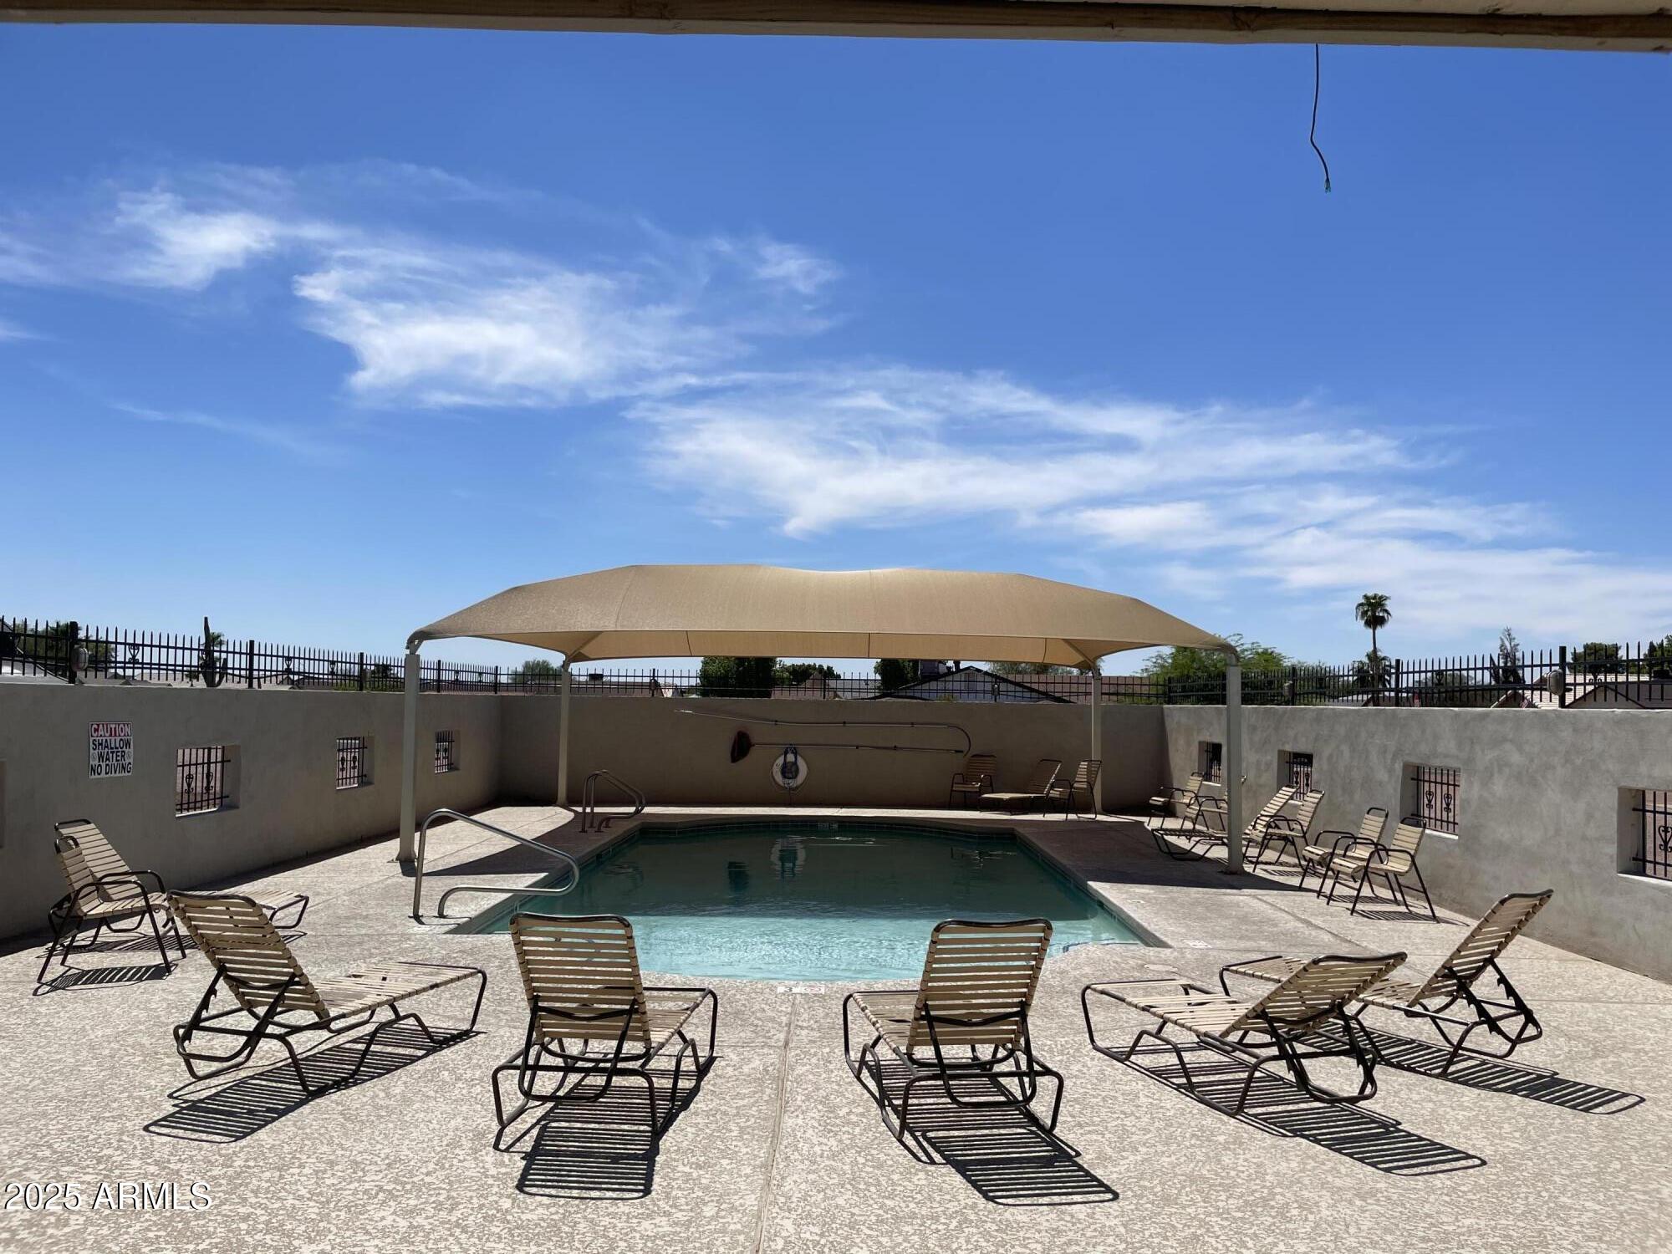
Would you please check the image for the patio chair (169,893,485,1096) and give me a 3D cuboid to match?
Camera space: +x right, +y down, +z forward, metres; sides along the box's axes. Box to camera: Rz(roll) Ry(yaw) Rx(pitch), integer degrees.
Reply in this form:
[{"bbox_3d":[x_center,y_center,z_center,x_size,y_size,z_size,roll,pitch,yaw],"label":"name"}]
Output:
[{"bbox_3d":[-2.472,1.667,6.213,0.670,0.905,1.602,0,-4,20],"label":"patio chair"}]

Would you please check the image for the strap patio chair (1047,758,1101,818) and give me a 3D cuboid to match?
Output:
[{"bbox_3d":[3.857,2.696,20.544,0.720,0.860,0.580,3,-4,-27],"label":"strap patio chair"}]

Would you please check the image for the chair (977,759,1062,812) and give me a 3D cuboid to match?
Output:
[{"bbox_3d":[3.094,2.717,21.237,1.630,0.870,0.660,4,-4,-37],"label":"chair"}]

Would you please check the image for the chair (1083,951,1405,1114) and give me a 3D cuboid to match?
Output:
[{"bbox_3d":[1.955,1.832,6.132,0.670,0.770,1.710,2,-4,-19],"label":"chair"}]

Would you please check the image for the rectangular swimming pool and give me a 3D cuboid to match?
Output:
[{"bbox_3d":[-0.172,3.266,13.984,5.502,1.200,11.693,1,-3,1],"label":"rectangular swimming pool"}]

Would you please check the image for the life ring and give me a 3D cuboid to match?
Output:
[{"bbox_3d":[-0.807,2.444,21.860,0.630,0.720,0.120,1,-3,1],"label":"life ring"}]

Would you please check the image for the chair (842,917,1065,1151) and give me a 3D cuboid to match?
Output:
[{"bbox_3d":[0.499,1.673,5.748,0.670,0.933,1.562,2,-4,-9],"label":"chair"}]

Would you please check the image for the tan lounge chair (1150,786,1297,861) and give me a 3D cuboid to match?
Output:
[{"bbox_3d":[4.682,2.344,15.145,1.610,0.899,0.670,1,-4,6],"label":"tan lounge chair"}]

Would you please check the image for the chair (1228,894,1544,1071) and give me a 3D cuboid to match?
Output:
[{"bbox_3d":[2.933,1.792,6.793,0.670,0.904,1.603,3,-4,-36],"label":"chair"}]

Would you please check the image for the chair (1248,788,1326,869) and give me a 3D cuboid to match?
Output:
[{"bbox_3d":[5.063,2.329,14.318,0.770,0.870,0.580,1,-3,-2],"label":"chair"}]

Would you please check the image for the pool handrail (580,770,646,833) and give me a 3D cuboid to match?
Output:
[{"bbox_3d":[-3.064,2.393,17.337,0.804,0.821,0.611,1,-4,0],"label":"pool handrail"}]

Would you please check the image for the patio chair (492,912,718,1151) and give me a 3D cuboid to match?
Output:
[{"bbox_3d":[-0.997,1.651,5.731,0.670,0.926,1.574,1,-4,5],"label":"patio chair"}]

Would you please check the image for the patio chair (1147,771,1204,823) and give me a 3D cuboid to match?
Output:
[{"bbox_3d":[5.170,2.611,18.977,0.752,0.858,0.575,1,-4,-2],"label":"patio chair"}]

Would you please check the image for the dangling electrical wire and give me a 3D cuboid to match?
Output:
[{"bbox_3d":[0.679,-0.713,1.758,0.030,0.214,0.030,1,-3,1],"label":"dangling electrical wire"}]

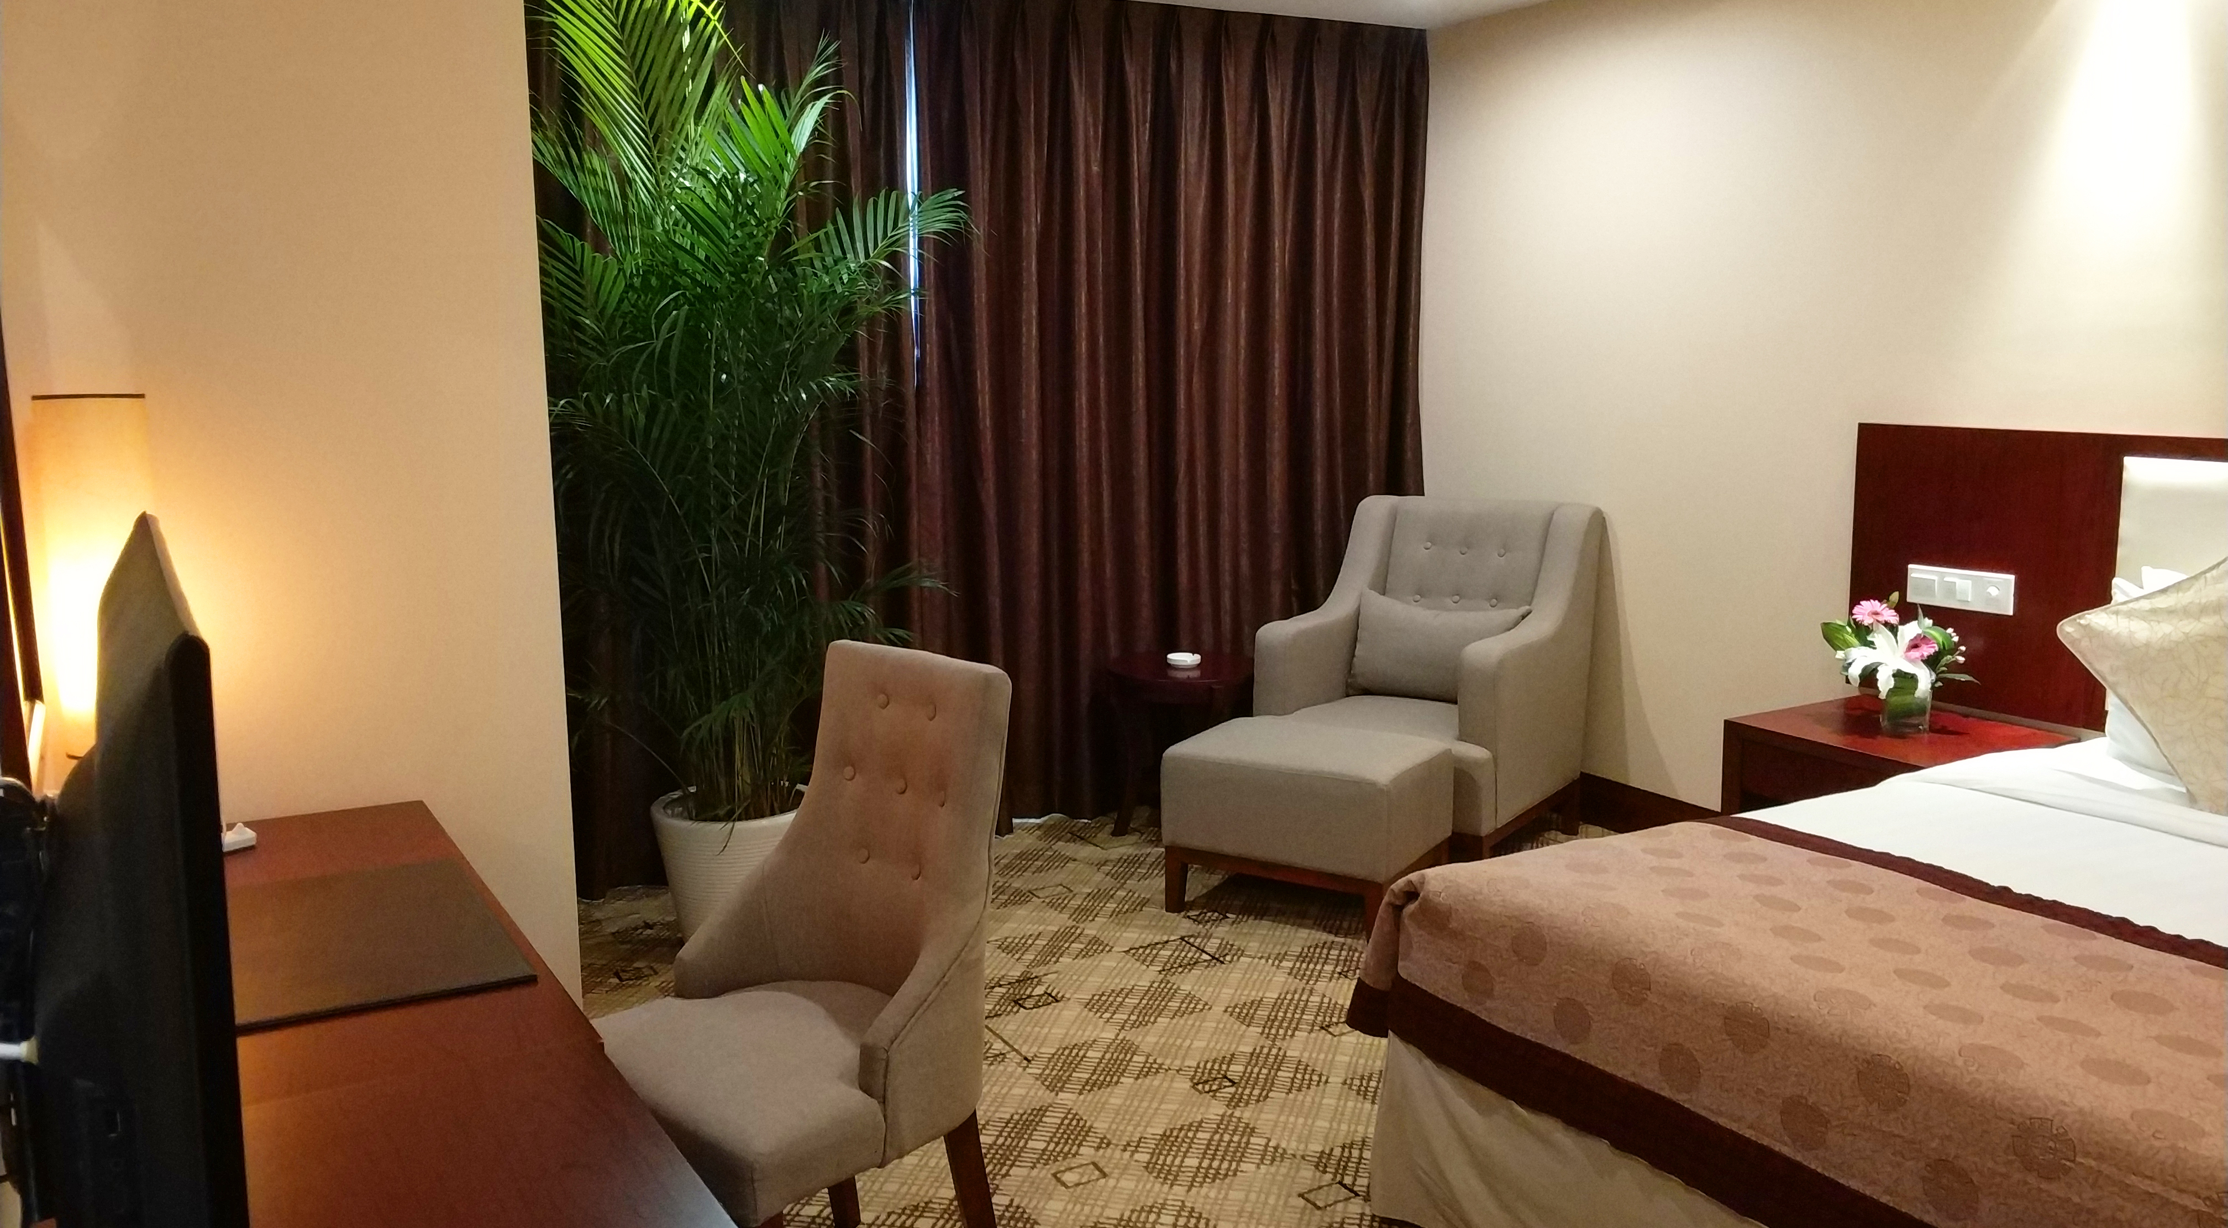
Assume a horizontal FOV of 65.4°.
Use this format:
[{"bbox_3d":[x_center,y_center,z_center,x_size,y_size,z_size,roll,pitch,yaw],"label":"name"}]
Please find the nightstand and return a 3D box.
[{"bbox_3d":[1.784,0.537,4.001,0.480,0.540,0.600,-5,10,-29],"label":"nightstand"}]

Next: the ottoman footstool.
[{"bbox_3d":[0.496,0.540,4.410,0.600,0.422,0.455,5,10,30],"label":"ottoman footstool"}]

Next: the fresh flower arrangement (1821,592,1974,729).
[{"bbox_3d":[1.806,0.102,3.976,0.280,0.325,0.310,-5,10,-29],"label":"fresh flower arrangement"}]

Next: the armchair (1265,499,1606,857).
[{"bbox_3d":[0.890,0.188,4.916,0.700,0.955,0.780,5,11,32],"label":"armchair"}]

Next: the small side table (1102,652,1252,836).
[{"bbox_3d":[0.203,0.399,5.098,0.455,0.490,0.455,0,9,0],"label":"small side table"}]

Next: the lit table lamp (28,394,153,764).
[{"bbox_3d":[-1.362,-0.048,2.352,0.135,0.493,0.120,-5,10,-29],"label":"lit table lamp"}]

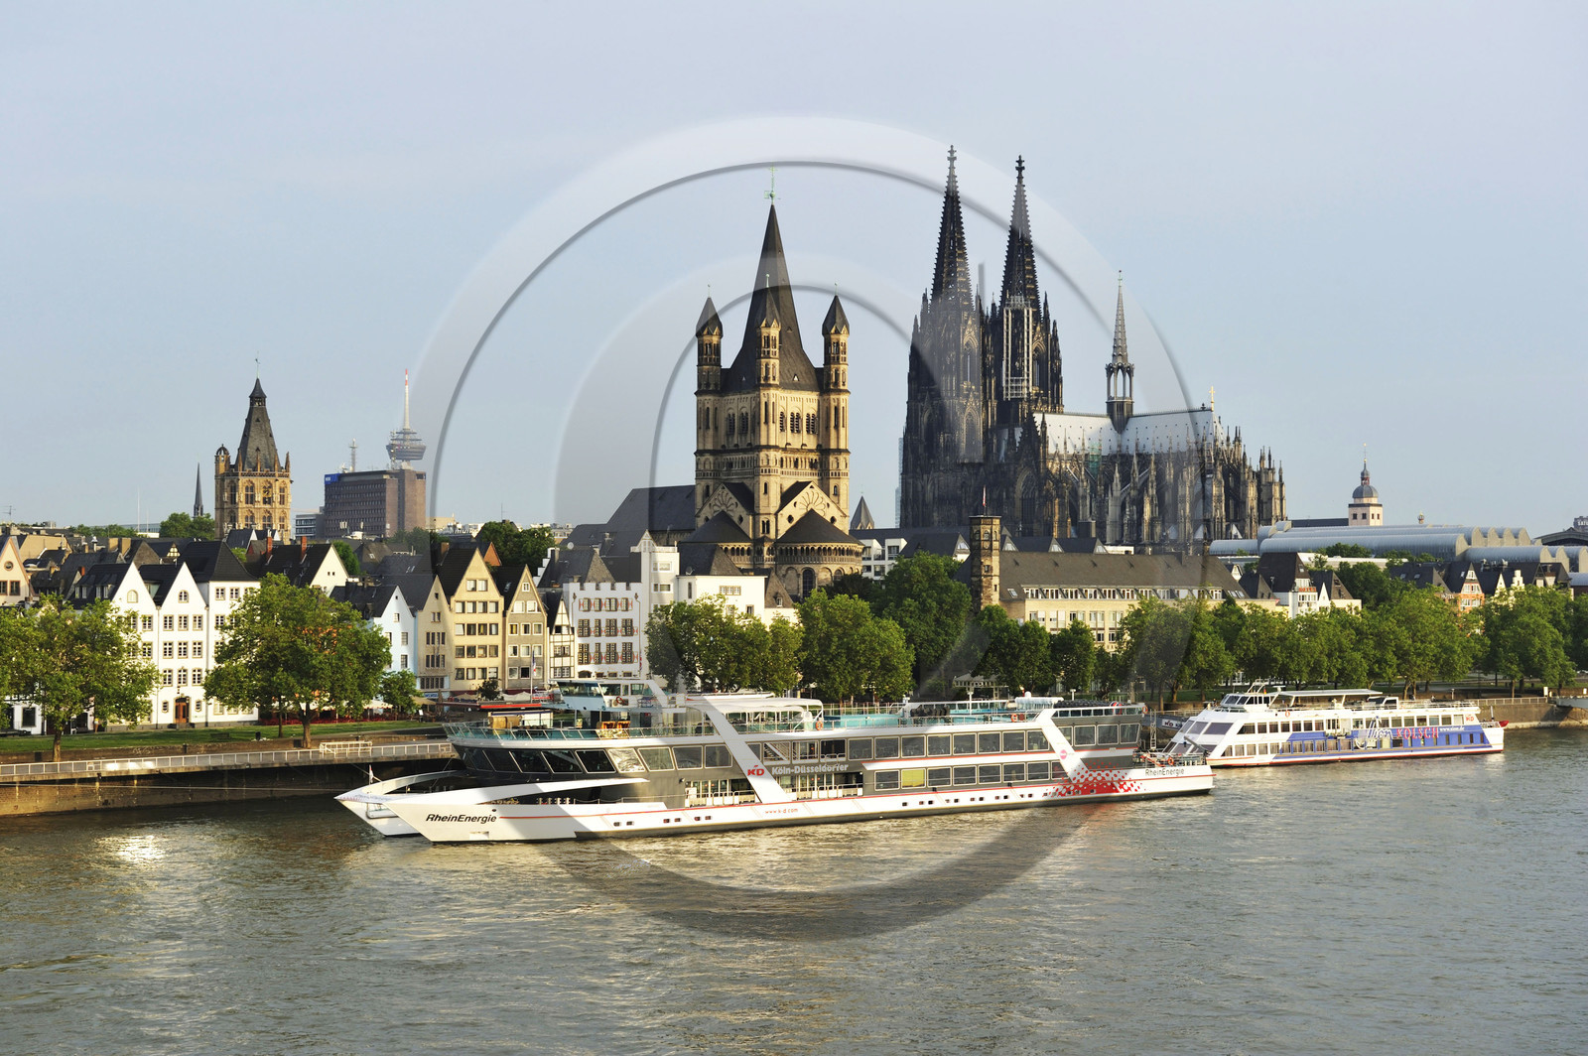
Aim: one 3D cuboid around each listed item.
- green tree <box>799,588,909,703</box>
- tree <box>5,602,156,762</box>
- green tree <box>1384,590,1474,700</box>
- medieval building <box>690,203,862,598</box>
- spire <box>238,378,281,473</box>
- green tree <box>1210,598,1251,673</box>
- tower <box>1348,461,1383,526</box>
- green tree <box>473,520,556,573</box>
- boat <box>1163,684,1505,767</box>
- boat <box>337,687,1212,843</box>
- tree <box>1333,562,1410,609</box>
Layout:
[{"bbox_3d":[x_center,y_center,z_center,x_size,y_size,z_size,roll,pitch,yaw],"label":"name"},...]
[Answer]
[{"bbox_3d":[7.369,15.770,293.548,13.500,16.400,12.500,0,-2,1],"label":"green tree"},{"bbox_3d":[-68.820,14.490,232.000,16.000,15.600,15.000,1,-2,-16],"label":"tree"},{"bbox_3d":[99.950,18.130,381.000,14.200,17.600,13.500,0,-2,15],"label":"green tree"},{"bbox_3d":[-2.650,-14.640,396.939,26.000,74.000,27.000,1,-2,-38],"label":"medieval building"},{"bbox_3d":[-114.410,-22.140,518.000,9.400,19.900,9.400,1,-2,-12],"label":"spire"},{"bbox_3d":[69.470,17.930,385.000,9.200,13.400,9.000,0,-2,10],"label":"green tree"},{"bbox_3d":[232.762,4.005,988.352,10.300,65.500,10.300,-2,-3,44],"label":"tower"},{"bbox_3d":[-47.556,9.368,414.671,13.806,21.295,13.806,0,-2,0],"label":"green tree"},{"bbox_3d":[66.126,23.329,296.932,51.500,9.500,10.200,1,-2,-36],"label":"boat"},{"bbox_3d":[1.391,20.474,227.498,90.500,12.800,15.000,1,-2,-32],"label":"boat"},{"bbox_3d":[104.370,13.670,438.000,14.000,16.000,13.000,0,-2,13],"label":"tree"}]

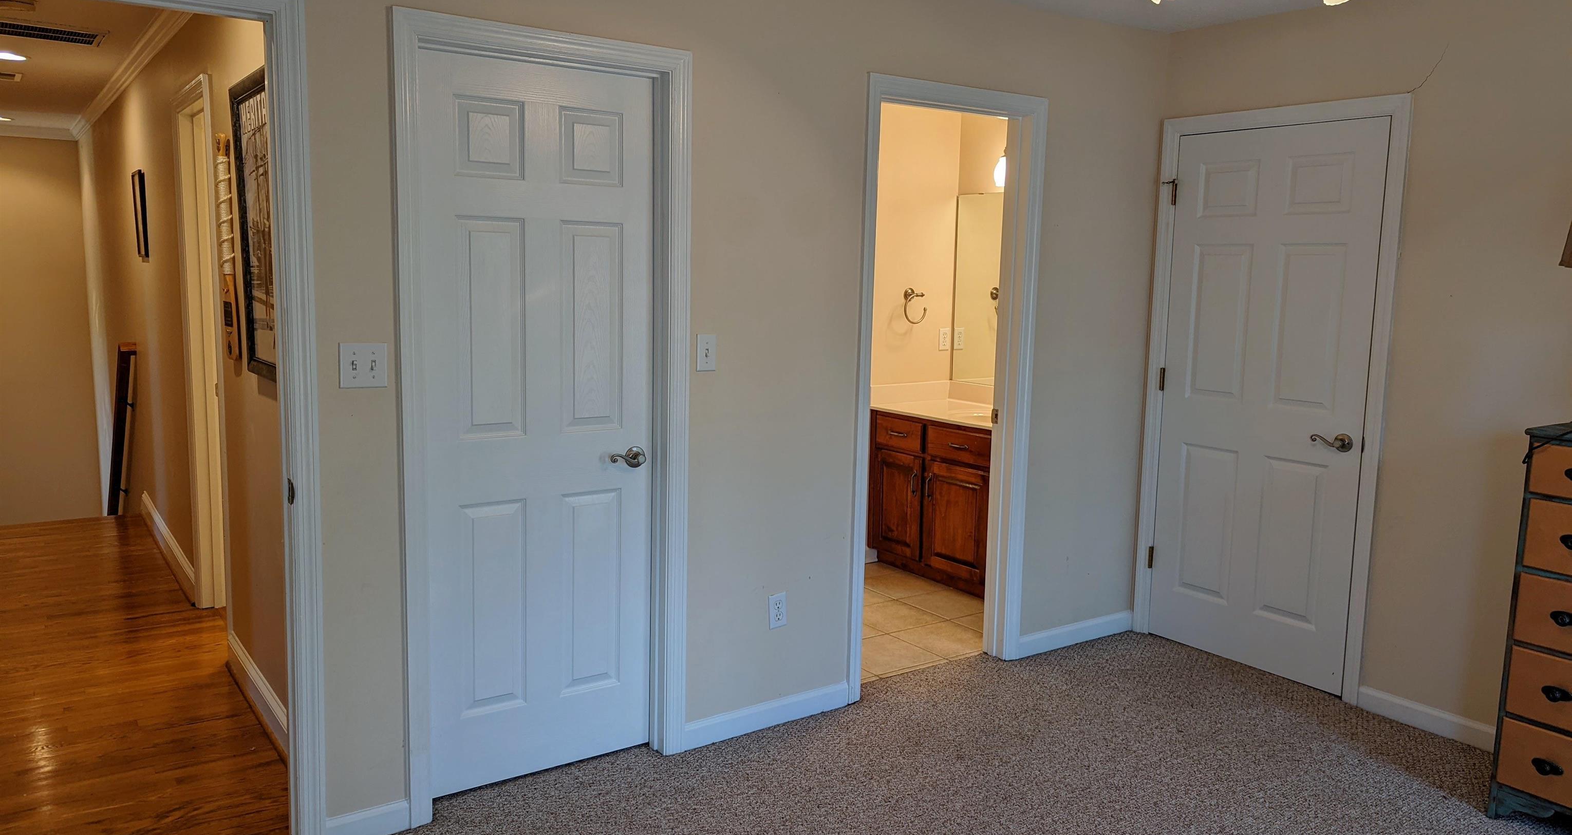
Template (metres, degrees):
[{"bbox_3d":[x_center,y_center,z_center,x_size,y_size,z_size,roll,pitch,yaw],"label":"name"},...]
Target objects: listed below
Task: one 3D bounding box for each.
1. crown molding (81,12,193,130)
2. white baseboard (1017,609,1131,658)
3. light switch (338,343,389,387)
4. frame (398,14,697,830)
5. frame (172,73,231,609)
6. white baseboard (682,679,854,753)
[{"bbox_3d":[-3.419,-1.734,5.605,0.070,0.082,5.800,-4,9,-36],"label":"crown molding"},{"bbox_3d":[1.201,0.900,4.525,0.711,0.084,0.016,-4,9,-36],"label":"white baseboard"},{"bbox_3d":[-1.048,-0.128,2.713,0.114,0.114,0.014,-4,9,-36],"label":"light switch"},{"bbox_3d":[-0.669,0.016,3.076,0.845,2.110,0.120,-4,9,-36],"label":"frame"},{"bbox_3d":[-2.201,-0.179,4.210,0.110,2.110,0.745,-4,9,-36],"label":"frame"},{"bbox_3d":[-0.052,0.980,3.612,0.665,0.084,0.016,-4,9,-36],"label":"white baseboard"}]

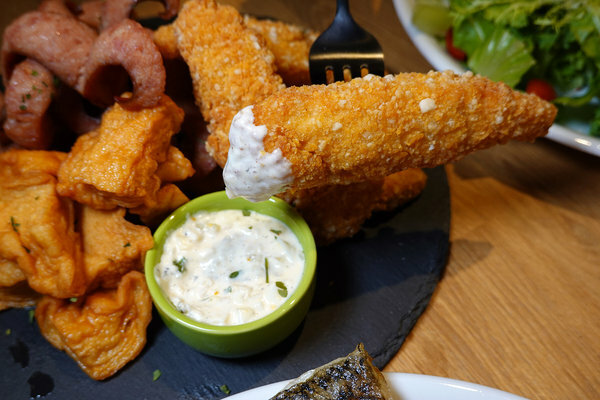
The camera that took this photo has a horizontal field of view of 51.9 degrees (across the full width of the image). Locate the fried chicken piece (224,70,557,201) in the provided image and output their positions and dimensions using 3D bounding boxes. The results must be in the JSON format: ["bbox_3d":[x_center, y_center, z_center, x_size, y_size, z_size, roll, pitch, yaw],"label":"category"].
[{"bbox_3d":[0.034,-0.024,0.230,0.119,0.026,0.038,-8,54,-6],"label":"fried chicken piece"}]

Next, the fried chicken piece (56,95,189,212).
[{"bbox_3d":[-0.082,-0.021,0.282,0.043,0.034,0.046,13,54,9],"label":"fried chicken piece"}]

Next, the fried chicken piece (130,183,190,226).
[{"bbox_3d":[-0.071,0.001,0.304,0.030,0.027,0.034,-24,57,-17],"label":"fried chicken piece"}]

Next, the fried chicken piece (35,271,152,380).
[{"bbox_3d":[-0.091,0.055,0.273,0.042,0.030,0.042,-20,56,-15],"label":"fried chicken piece"}]

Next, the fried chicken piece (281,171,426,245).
[{"bbox_3d":[0.026,0.001,0.316,0.080,0.028,0.040,-24,57,-17],"label":"fried chicken piece"}]

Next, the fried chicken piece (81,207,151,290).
[{"bbox_3d":[-0.086,0.022,0.286,0.036,0.034,0.038,26,57,17],"label":"fried chicken piece"}]

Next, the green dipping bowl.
[{"bbox_3d":[-0.029,0.037,0.282,0.073,0.041,0.073,0,53,0],"label":"green dipping bowl"}]

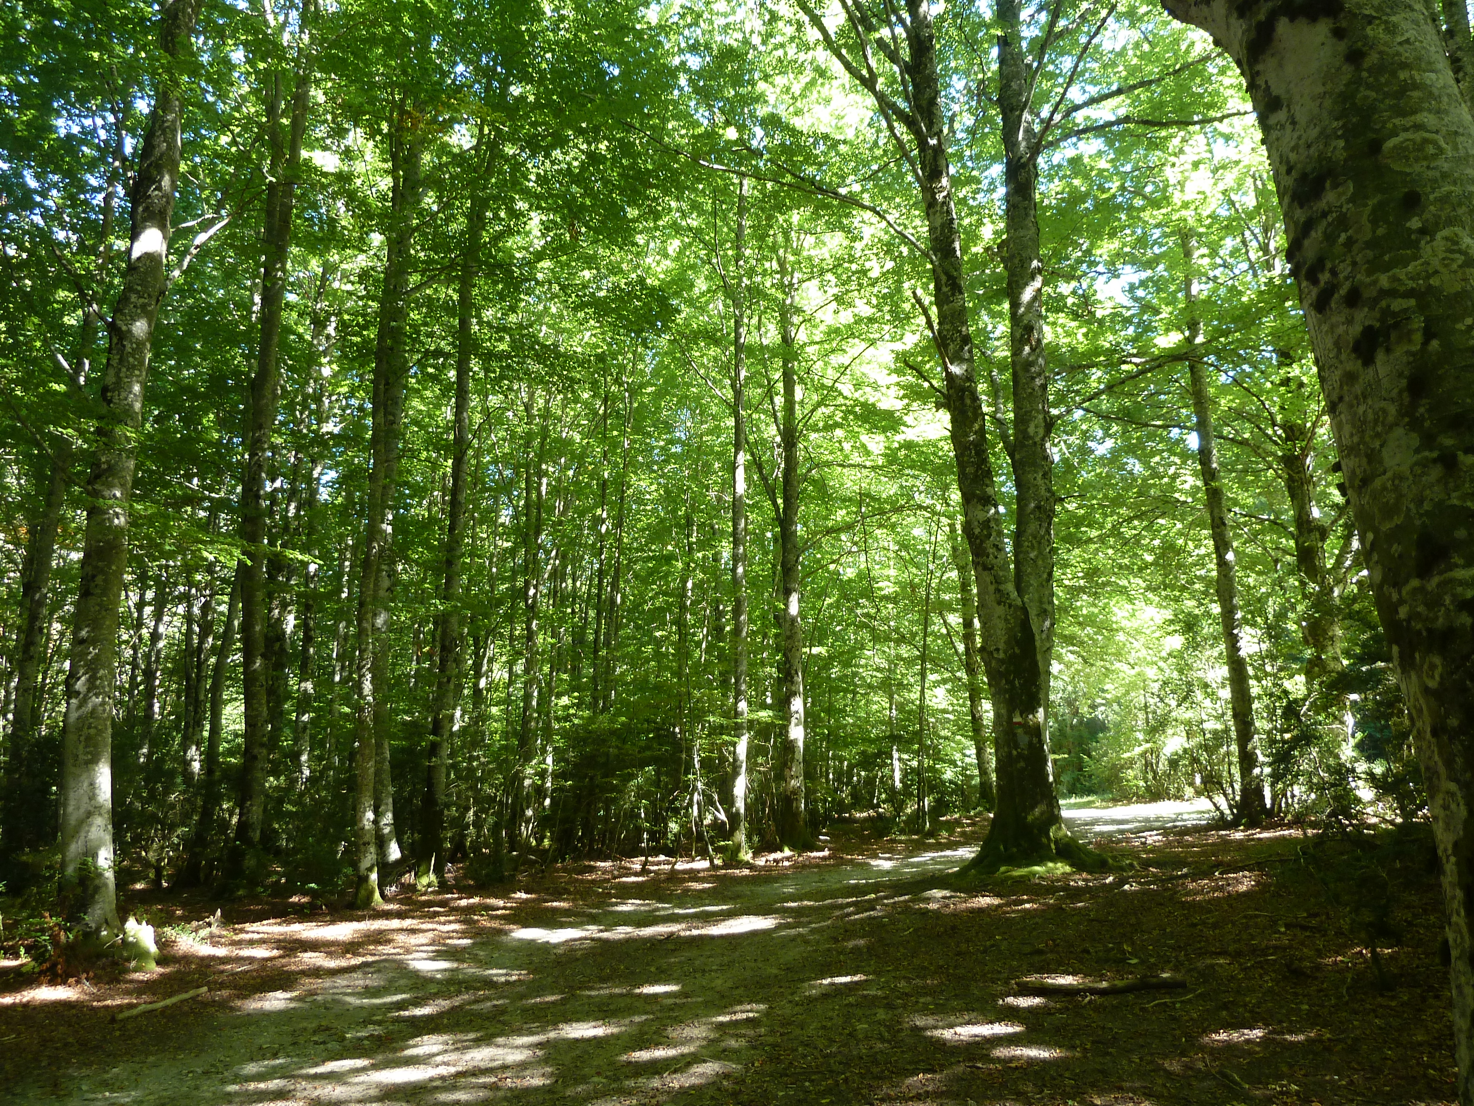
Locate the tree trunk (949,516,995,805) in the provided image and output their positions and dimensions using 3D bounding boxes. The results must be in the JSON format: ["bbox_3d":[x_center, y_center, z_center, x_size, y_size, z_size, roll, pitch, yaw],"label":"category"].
[{"bbox_3d":[4.287,2.011,19.533,0.340,5.290,0.320,-5,-9,-1],"label":"tree trunk"}]

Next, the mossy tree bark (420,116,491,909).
[{"bbox_3d":[-2.929,-0.666,11.252,0.350,8.000,0.340,1,-9,0],"label":"mossy tree bark"}]

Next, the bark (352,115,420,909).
[{"bbox_3d":[-3.286,-0.594,10.221,0.360,7.600,0.340,0,-9,0],"label":"bark"}]

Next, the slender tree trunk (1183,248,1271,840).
[{"bbox_3d":[7.865,-0.597,17.533,0.460,9.830,0.440,-2,-9,0],"label":"slender tree trunk"}]

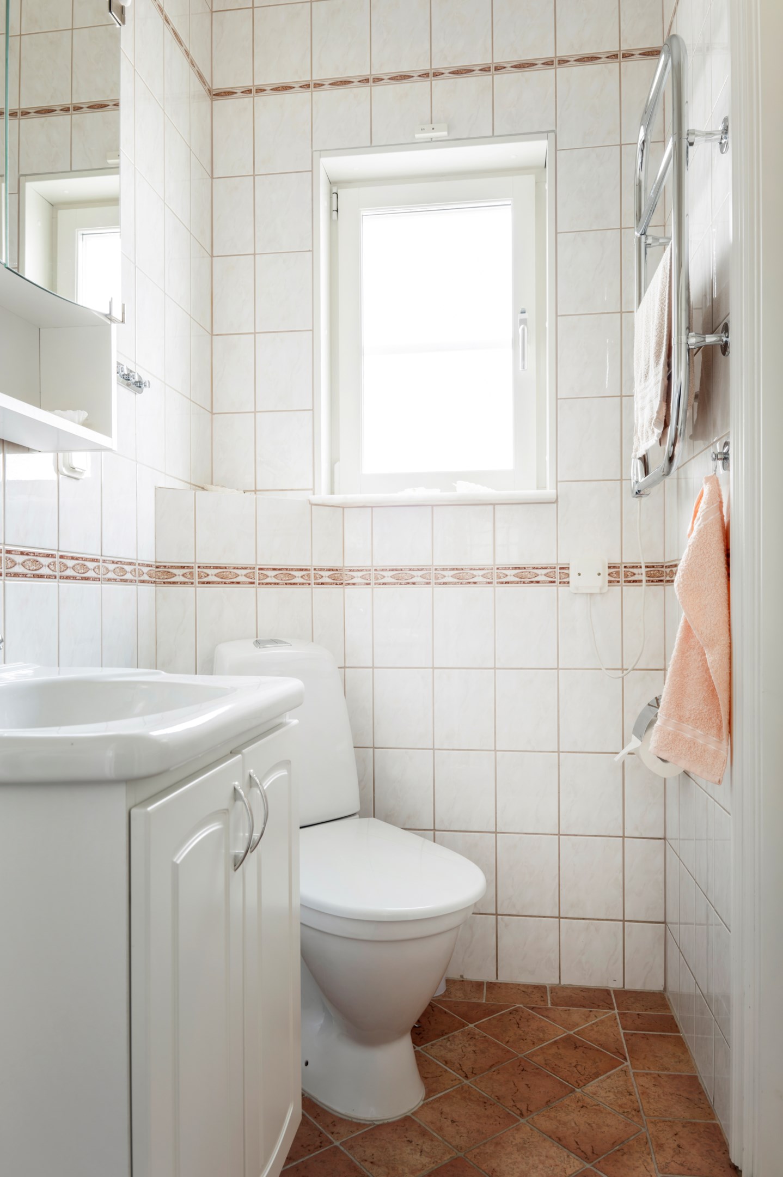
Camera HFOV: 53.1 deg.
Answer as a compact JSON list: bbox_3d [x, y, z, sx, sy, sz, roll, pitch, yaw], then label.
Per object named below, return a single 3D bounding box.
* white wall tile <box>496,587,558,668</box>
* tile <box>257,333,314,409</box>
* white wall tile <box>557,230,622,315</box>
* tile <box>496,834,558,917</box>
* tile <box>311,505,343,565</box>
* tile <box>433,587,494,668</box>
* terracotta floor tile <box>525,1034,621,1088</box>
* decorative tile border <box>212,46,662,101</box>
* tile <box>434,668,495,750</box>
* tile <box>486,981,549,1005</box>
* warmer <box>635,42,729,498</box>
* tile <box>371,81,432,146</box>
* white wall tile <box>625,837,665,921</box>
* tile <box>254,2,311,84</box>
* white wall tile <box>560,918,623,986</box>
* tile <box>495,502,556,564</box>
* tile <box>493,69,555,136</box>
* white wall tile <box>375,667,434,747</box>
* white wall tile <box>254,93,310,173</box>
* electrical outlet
[{"bbox_3d":[0.331,0.097,1.918,0.150,0.199,0.009,0,0,8],"label":"white wall tile"},{"bbox_3d":[-0.273,-0.556,2.002,0.149,0.199,0.009,0,0,8],"label":"tile"},{"bbox_3d":[0.476,-0.760,1.892,0.149,0.199,0.009,0,0,8],"label":"white wall tile"},{"bbox_3d":[0.334,0.701,1.923,0.149,0.198,0.010,0,0,8],"label":"tile"},{"bbox_3d":[-0.160,-0.130,1.955,0.092,0.146,0.010,0,0,-38],"label":"tile"},{"bbox_3d":[0.180,0.097,1.935,0.149,0.199,0.009,0,0,8],"label":"tile"},{"bbox_3d":[0.376,0.975,1.614,0.140,0.010,0.140,0,0,-37],"label":"terracotta floor tile"},{"bbox_3d":[0.092,-1.274,1.952,1.120,0.025,0.010,0,0,8],"label":"decorative tile border"},{"bbox_3d":[0.182,0.299,1.941,0.150,0.199,0.009,0,0,8],"label":"tile"},{"bbox_3d":[0.301,0.976,1.879,0.148,0.010,0.093,0,0,8],"label":"tile"},{"bbox_3d":[0.557,-0.610,1.541,0.093,0.828,0.417,0,0,8],"label":"warmer"},{"bbox_3d":[0.024,-1.194,1.976,0.149,0.150,0.010,0,0,8],"label":"tile"},{"bbox_3d":[0.603,0.696,1.873,0.089,0.199,0.009,0,0,8],"label":"white wall tile"},{"bbox_3d":[-0.277,-1.386,2.002,0.149,0.197,0.010,0,0,8],"label":"tile"},{"bbox_3d":[0.485,0.880,1.897,0.150,0.159,0.009,0,0,8],"label":"white wall tile"},{"bbox_3d":[0.331,-0.132,1.921,0.149,0.145,0.010,0,0,8],"label":"tile"},{"bbox_3d":[0.325,-1.185,1.916,0.150,0.151,0.009,0,0,8],"label":"tile"},{"bbox_3d":[0.030,0.300,1.974,0.149,0.199,0.010,0,0,8],"label":"white wall tile"},{"bbox_3d":[-0.276,-1.159,2.004,0.149,0.199,0.010,0,0,8],"label":"white wall tile"},{"bbox_3d":[0.477,-0.032,1.894,0.090,0.087,0.030,0,0,8],"label":"electrical outlet"}]

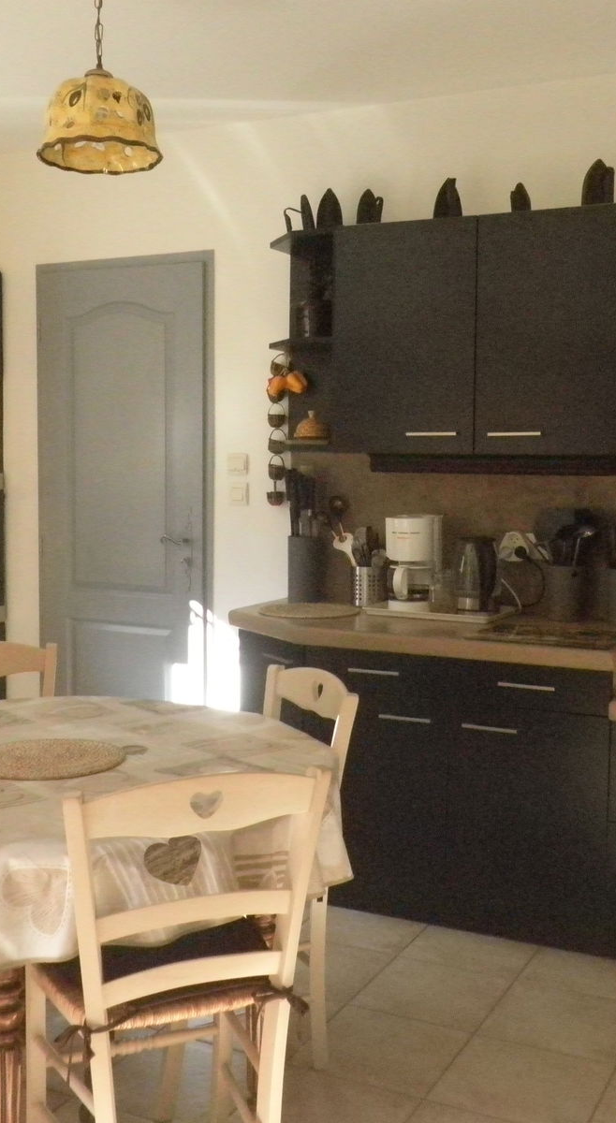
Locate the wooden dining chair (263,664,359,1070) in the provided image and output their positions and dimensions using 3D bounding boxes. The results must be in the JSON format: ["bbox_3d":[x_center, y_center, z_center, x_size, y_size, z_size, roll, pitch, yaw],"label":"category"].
[{"bbox_3d":[-0.177,0.679,2.671,0.450,0.850,0.440,-2,5,-26],"label":"wooden dining chair"}]

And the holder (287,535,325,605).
[{"bbox_3d":[-0.006,0.028,3.984,0.122,0.220,0.122,1,5,0],"label":"holder"}]

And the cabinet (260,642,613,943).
[{"bbox_3d":[0.457,0.619,3.585,1.032,0.755,0.600,3,5,26],"label":"cabinet"}]

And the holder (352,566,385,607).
[{"bbox_3d":[0.203,0.086,3.910,0.106,0.123,0.106,1,5,0],"label":"holder"}]

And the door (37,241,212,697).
[{"bbox_3d":[-0.706,-0.093,4.441,0.775,2.060,0.070,3,6,26],"label":"door"}]

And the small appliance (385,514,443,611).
[{"bbox_3d":[0.323,-0.010,3.793,0.165,0.315,0.220,3,6,26],"label":"small appliance"}]

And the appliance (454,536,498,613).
[{"bbox_3d":[0.533,0.035,3.700,0.150,0.250,0.200,0,5,-6],"label":"appliance"}]

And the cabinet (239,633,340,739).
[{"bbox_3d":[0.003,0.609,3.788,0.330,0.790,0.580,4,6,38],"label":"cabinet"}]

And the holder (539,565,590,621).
[{"bbox_3d":[0.802,0.098,3.653,0.148,0.175,0.148,3,5,26],"label":"holder"}]

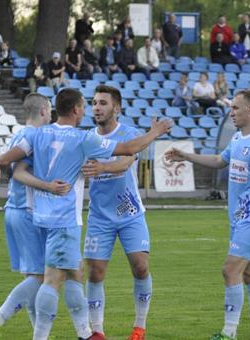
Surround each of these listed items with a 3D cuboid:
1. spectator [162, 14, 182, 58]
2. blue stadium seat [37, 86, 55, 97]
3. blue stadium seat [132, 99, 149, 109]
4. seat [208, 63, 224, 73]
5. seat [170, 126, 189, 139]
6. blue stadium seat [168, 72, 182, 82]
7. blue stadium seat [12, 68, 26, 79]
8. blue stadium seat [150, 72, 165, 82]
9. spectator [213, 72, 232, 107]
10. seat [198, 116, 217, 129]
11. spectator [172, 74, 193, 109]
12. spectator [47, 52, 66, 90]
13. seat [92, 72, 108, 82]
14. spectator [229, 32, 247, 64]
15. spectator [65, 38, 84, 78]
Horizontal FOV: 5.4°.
[{"bbox_3d":[1.266,-3.367,72.300,0.520,1.740,0.340,0,1,-32],"label":"spectator"},{"bbox_3d":[-1.967,-1.941,66.540,0.430,0.310,0.410,0,1,-21],"label":"blue stadium seat"},{"bbox_3d":[0.402,-1.630,66.710,0.430,0.310,0.410,0,1,-21],"label":"blue stadium seat"},{"bbox_3d":[2.439,-2.735,71.587,0.430,0.270,0.400,0,1,-20],"label":"seat"},{"bbox_3d":[1.344,-0.921,65.744,0.420,0.290,0.400,0,1,-18],"label":"seat"},{"bbox_3d":[1.380,-2.361,69.175,0.420,0.330,0.410,0,1,-13],"label":"blue stadium seat"},{"bbox_3d":[-2.738,-2.512,69.136,0.400,0.290,0.380,0,1,-18],"label":"blue stadium seat"},{"bbox_3d":[0.848,-2.372,69.300,0.430,0.310,0.400,0,1,-15],"label":"blue stadium seat"},{"bbox_3d":[2.445,-1.888,67.300,0.500,1.180,0.720,0,1,-28],"label":"spectator"},{"bbox_3d":[2.043,-1.169,65.770,0.430,0.310,0.410,0,1,-21],"label":"seat"},{"bbox_3d":[1.501,-1.879,67.000,0.520,1.200,0.750,0,1,-28],"label":"spectator"},{"bbox_3d":[-1.787,-2.505,69.299,0.500,1.140,0.720,0,1,-18],"label":"spectator"},{"bbox_3d":[-0.626,-2.366,68.690,0.430,0.310,0.410,0,1,-21],"label":"seat"},{"bbox_3d":[3.031,-3.020,70.939,0.520,1.250,0.700,0,1,-10],"label":"spectator"},{"bbox_3d":[-1.335,-2.821,70.238,0.500,1.270,0.750,0,1,-18],"label":"spectator"}]

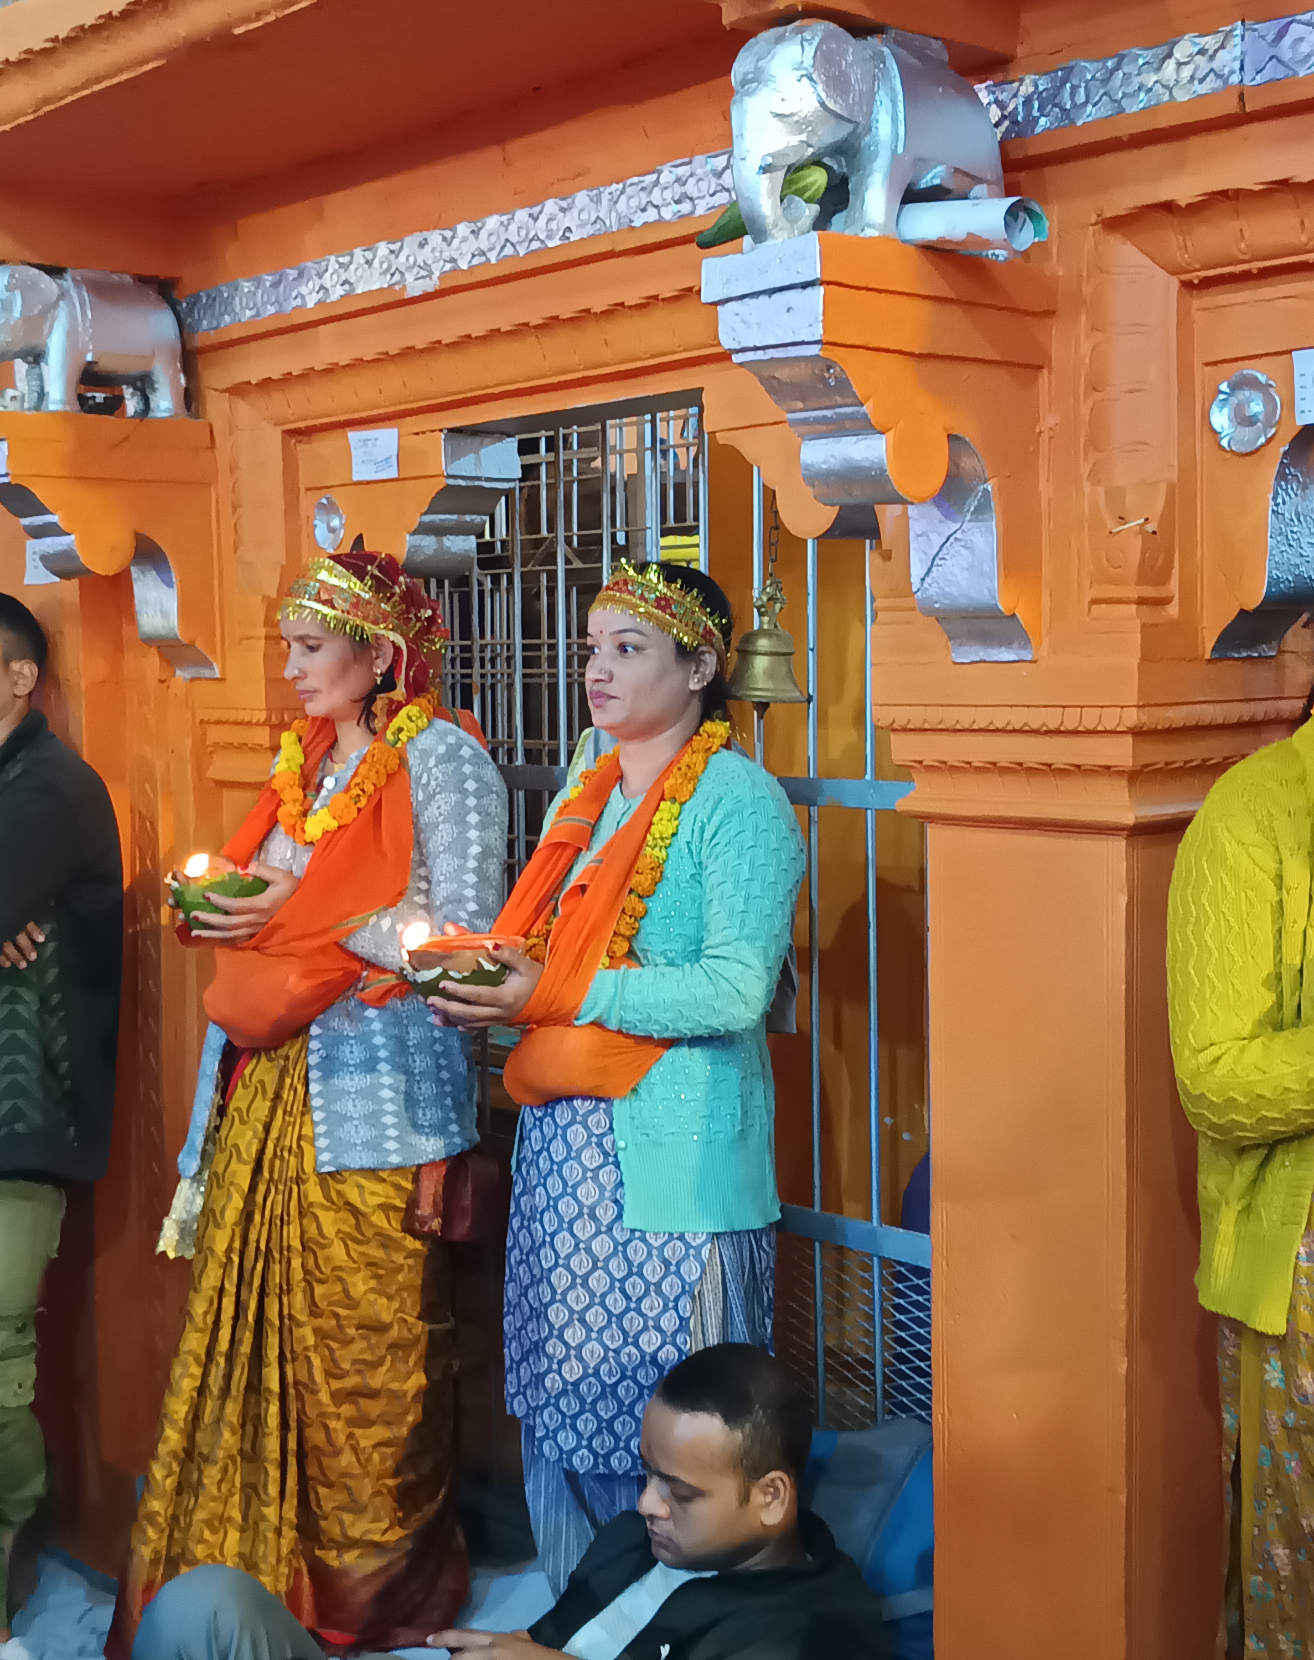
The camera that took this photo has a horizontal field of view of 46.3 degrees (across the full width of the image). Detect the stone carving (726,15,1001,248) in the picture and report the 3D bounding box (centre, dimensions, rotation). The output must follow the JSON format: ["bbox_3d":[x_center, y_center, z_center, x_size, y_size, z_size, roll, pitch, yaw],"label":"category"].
[{"bbox_3d":[0.213,-0.712,1.573,0.340,0.225,0.140,-7,8,-44],"label":"stone carving"}]

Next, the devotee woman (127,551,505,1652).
[{"bbox_3d":[-0.512,0.415,2.233,0.470,1.610,0.450,-6,8,-43],"label":"devotee woman"}]

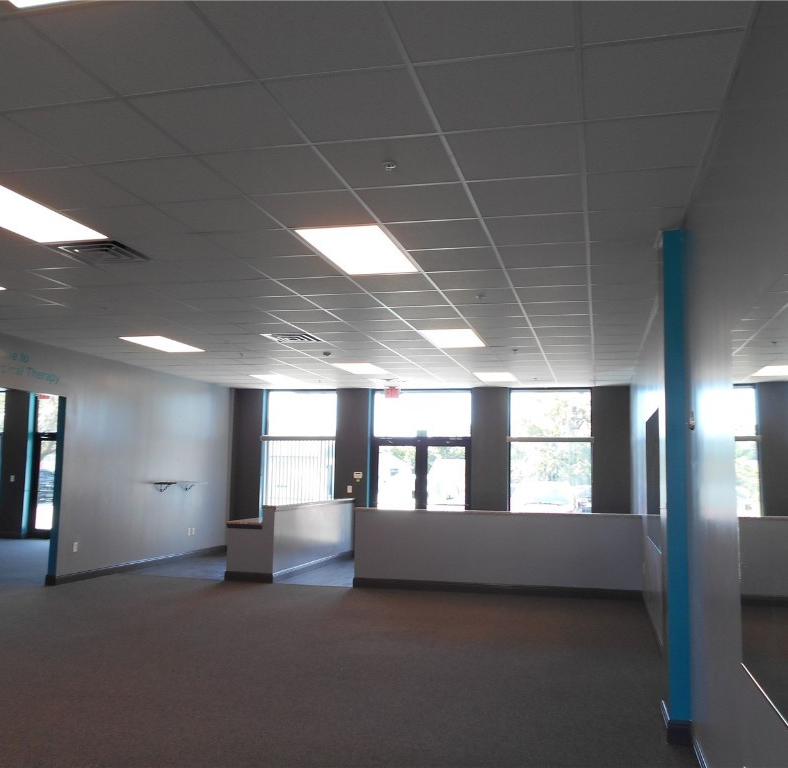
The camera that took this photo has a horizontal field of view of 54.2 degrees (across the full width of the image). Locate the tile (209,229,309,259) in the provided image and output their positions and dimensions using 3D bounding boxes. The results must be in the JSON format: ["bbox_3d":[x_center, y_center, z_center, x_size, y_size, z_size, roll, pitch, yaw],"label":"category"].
[{"bbox_3d":[-0.891,-0.959,5.263,0.600,0.020,0.595,0,-6,15],"label":"tile"}]

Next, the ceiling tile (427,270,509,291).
[{"bbox_3d":[0.606,-0.825,6.103,0.605,0.020,0.605,0,-6,15],"label":"ceiling tile"}]

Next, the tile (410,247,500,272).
[{"bbox_3d":[0.449,-0.899,5.565,0.595,0.020,0.584,0,-6,15],"label":"tile"}]

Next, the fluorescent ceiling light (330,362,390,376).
[{"bbox_3d":[-0.450,-0.275,11.640,0.600,0.080,1.200,0,-6,15],"label":"fluorescent ceiling light"}]

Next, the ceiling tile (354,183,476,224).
[{"bbox_3d":[0.146,-1.032,4.403,0.595,0.020,0.584,0,-6,15],"label":"ceiling tile"}]

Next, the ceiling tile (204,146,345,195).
[{"bbox_3d":[-0.594,-1.090,3.959,0.610,0.020,0.610,0,-6,15],"label":"ceiling tile"}]

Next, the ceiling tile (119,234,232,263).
[{"bbox_3d":[-1.485,-0.958,5.421,0.600,0.020,0.595,0,-6,15],"label":"ceiling tile"}]

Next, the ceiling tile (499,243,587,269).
[{"bbox_3d":[1.044,-0.895,5.364,0.600,0.020,0.595,0,-6,15],"label":"ceiling tile"}]

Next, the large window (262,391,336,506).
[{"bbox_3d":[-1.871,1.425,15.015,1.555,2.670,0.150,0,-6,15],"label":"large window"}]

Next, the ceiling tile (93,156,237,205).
[{"bbox_3d":[-1.197,-1.092,4.113,0.600,0.020,0.595,0,-6,15],"label":"ceiling tile"}]

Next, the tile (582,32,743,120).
[{"bbox_3d":[0.982,-1.162,2.913,0.536,0.020,0.610,0,-6,15],"label":"tile"}]

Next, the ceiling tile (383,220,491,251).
[{"bbox_3d":[0.297,-0.961,4.947,0.600,0.020,0.595,0,-6,15],"label":"ceiling tile"}]

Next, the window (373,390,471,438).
[{"bbox_3d":[0.520,0.567,14.416,1.911,0.911,0.100,0,-6,15],"label":"window"}]

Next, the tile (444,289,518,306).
[{"bbox_3d":[0.759,-0.758,6.681,0.605,0.020,0.605,0,-6,15],"label":"tile"}]

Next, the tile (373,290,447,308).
[{"bbox_3d":[0.170,-0.756,6.837,0.605,0.020,0.605,0,-6,15],"label":"tile"}]

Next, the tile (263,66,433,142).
[{"bbox_3d":[-0.161,-1.158,3.217,0.610,0.020,0.610,0,-6,15],"label":"tile"}]

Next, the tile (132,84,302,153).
[{"bbox_3d":[-0.750,-1.155,3.371,0.605,0.020,0.605,0,-6,15],"label":"tile"}]

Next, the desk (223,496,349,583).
[{"bbox_3d":[-1.547,2.344,11.964,0.740,1.020,3.000,0,-6,15],"label":"desk"}]

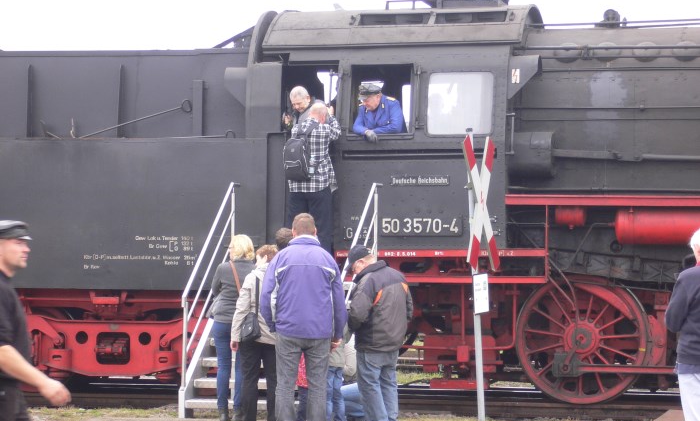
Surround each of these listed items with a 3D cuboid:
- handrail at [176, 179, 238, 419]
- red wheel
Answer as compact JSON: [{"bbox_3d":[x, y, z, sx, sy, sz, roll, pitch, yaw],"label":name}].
[{"bbox_3d":[-1.305,0.810,20.200,0.090,2.150,2.030,1,-1,12],"label":"handrail"},{"bbox_3d":[2.454,1.351,22.368,1.400,1.390,0.200,0,-1,12],"label":"red wheel"}]

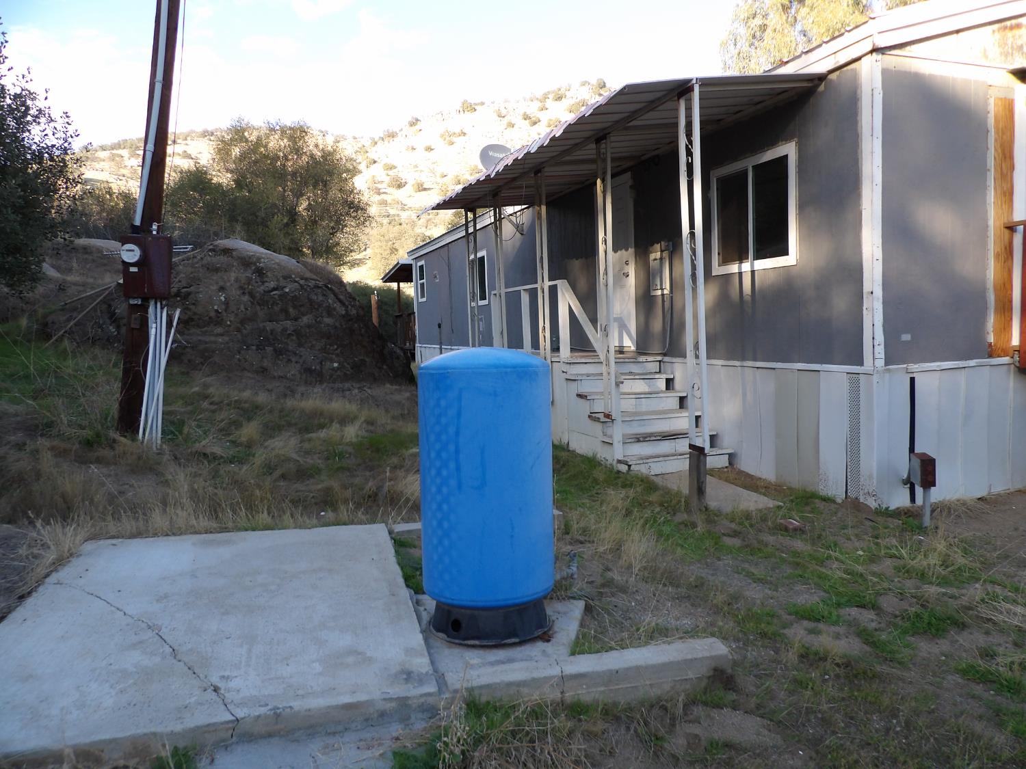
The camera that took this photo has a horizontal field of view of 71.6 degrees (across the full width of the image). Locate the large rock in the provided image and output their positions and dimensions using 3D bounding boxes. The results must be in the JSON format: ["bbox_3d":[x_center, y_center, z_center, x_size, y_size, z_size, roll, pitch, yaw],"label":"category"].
[{"bbox_3d":[-5.950,-1.450,14.200,7.000,2.700,4.500,-3,5,-14],"label":"large rock"}]

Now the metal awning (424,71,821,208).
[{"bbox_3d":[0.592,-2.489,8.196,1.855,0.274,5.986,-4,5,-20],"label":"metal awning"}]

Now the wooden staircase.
[{"bbox_3d":[1.371,0.275,7.514,1.233,1.075,1.518,-4,5,-20],"label":"wooden staircase"}]

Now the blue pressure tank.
[{"bbox_3d":[-0.121,0.482,3.330,0.620,1.310,0.620,-1,5,0],"label":"blue pressure tank"}]

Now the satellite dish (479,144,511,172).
[{"bbox_3d":[-0.215,-3.741,11.900,0.720,0.700,0.320,-4,-5,-20],"label":"satellite dish"}]

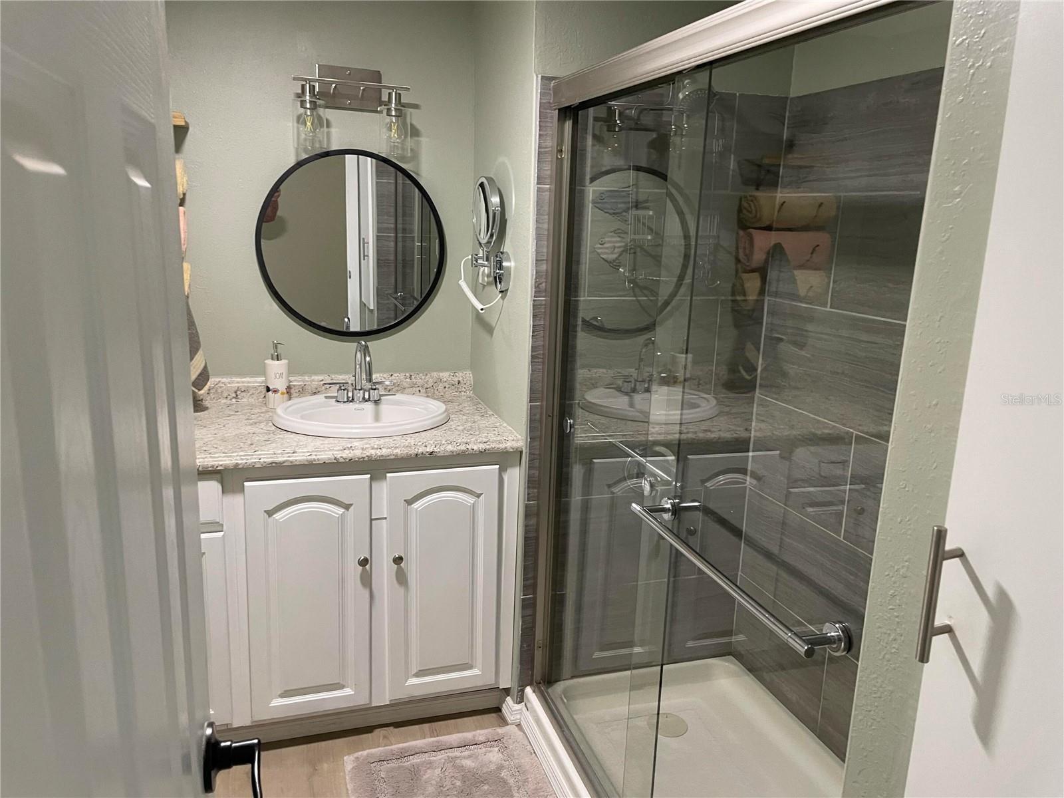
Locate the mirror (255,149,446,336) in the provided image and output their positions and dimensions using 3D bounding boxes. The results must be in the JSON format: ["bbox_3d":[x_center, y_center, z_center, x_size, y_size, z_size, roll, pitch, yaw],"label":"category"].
[{"bbox_3d":[-0.590,-0.508,2.645,0.610,0.610,0.030,-2,14,-18],"label":"mirror"}]

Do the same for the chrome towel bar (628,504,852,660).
[{"bbox_3d":[0.316,0.273,1.337,0.083,0.045,0.558,-2,14,-18],"label":"chrome towel bar"}]

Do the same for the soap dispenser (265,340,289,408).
[{"bbox_3d":[-0.824,-0.080,2.591,0.078,0.213,0.076,8,15,26],"label":"soap dispenser"}]

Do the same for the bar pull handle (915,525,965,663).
[{"bbox_3d":[0.391,0.184,0.753,0.038,0.137,0.013,-2,14,-18],"label":"bar pull handle"}]

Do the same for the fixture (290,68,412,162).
[{"bbox_3d":[-0.560,-0.896,2.484,0.352,0.268,0.170,-2,14,-18],"label":"fixture"}]

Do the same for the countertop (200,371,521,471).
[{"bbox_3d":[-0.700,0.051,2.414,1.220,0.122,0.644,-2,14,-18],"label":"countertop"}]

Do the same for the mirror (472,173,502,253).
[{"bbox_3d":[-0.135,-0.559,2.417,0.040,0.222,0.210,-3,14,-22],"label":"mirror"}]

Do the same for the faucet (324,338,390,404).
[{"bbox_3d":[-0.547,-0.084,2.551,0.215,0.207,0.155,-2,14,-18],"label":"faucet"}]

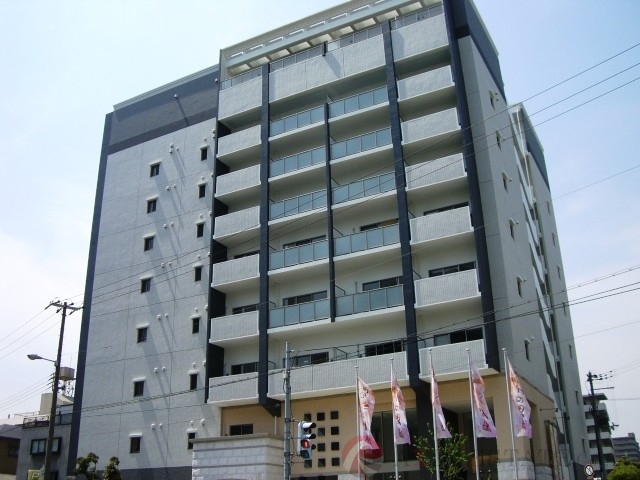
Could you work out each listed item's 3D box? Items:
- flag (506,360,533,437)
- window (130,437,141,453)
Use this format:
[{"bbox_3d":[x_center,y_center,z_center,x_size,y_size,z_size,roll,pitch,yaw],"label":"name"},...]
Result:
[{"bbox_3d":[5.665,4.512,20.000,0.620,2.225,0.200,-9,-22,19],"label":"flag"},{"bbox_3d":[-9.652,10.751,36.782,0.729,0.801,0.100,-13,-24,27],"label":"window"}]

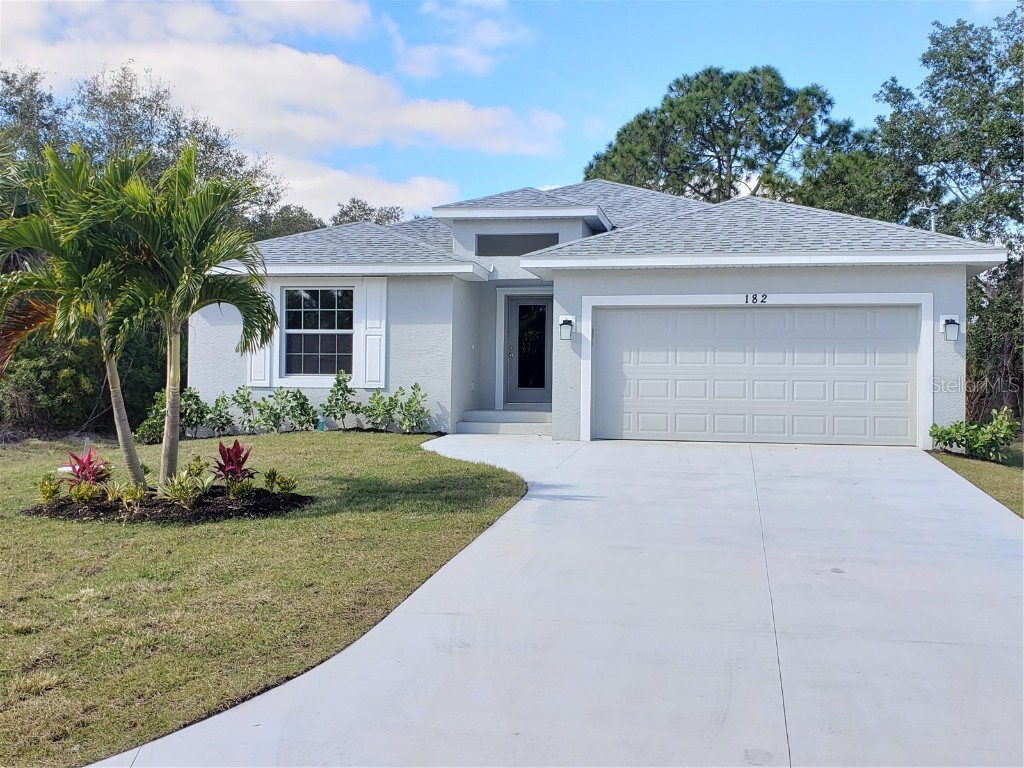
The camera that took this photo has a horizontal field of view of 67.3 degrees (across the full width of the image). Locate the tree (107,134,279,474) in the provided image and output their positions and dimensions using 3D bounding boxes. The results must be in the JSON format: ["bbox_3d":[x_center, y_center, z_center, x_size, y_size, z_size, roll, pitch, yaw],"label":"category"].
[{"bbox_3d":[-3.500,-0.765,8.400,1.840,3.720,1.800,1,0,0],"label":"tree"}]

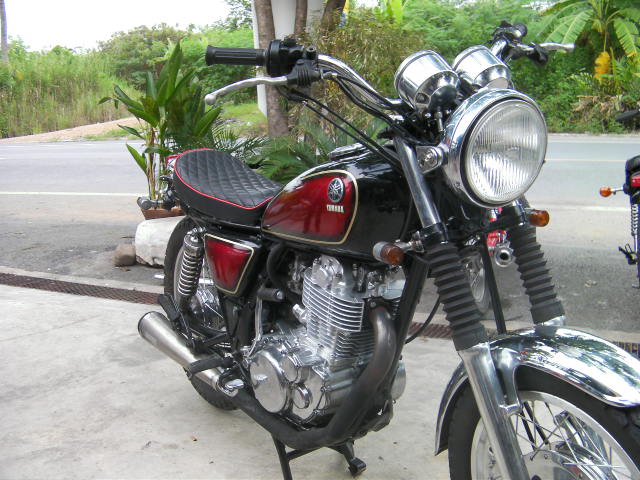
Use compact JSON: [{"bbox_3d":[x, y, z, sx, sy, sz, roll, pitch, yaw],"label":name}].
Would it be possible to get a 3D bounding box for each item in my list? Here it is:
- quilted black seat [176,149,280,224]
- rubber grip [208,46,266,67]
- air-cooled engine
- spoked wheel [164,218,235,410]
[{"bbox_3d":[-0.263,-0.158,2.103,0.245,0.165,0.680,-10,16,-33],"label":"quilted black seat"},{"bbox_3d":[-0.160,-0.349,1.340,0.120,0.036,0.036,-3,13,-14],"label":"rubber grip"},{"bbox_3d":[0.055,0.228,1.717,0.335,0.445,0.410,-10,16,-33],"label":"air-cooled engine"},{"bbox_3d":[-0.356,0.237,2.343,0.115,0.650,0.650,-10,16,-33],"label":"spoked wheel"}]

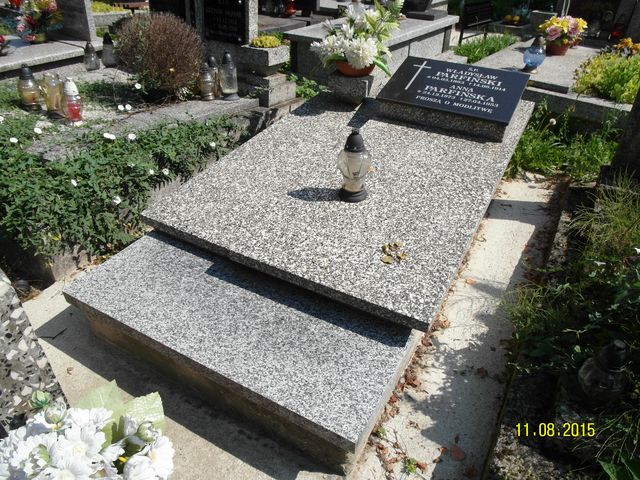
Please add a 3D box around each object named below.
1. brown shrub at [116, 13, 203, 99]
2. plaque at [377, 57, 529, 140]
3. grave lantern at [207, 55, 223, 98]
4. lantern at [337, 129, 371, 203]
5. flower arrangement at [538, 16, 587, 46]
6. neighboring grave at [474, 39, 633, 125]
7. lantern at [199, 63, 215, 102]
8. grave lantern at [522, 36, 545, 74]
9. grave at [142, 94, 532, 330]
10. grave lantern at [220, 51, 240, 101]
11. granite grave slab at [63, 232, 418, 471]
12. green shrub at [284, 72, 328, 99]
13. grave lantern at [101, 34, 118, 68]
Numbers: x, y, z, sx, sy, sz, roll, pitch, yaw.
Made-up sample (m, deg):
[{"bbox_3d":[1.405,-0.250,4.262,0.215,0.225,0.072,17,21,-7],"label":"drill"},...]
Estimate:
[{"bbox_3d":[-1.040,-1.241,2.890,0.560,0.460,0.540,18,37,24],"label":"brown shrub"},{"bbox_3d":[0.667,-0.728,2.249,0.635,0.218,0.426,18,40,23],"label":"plaque"},{"bbox_3d":[-0.652,-1.020,2.748,0.095,0.260,0.095,18,37,24],"label":"grave lantern"},{"bbox_3d":[0.137,-0.287,1.676,0.134,0.265,0.134,1,33,-1],"label":"lantern"},{"bbox_3d":[2.004,-1.751,3.647,0.390,0.210,0.360,18,37,24],"label":"flower arrangement"},{"bbox_3d":[1.912,-1.241,3.402,1.142,0.220,1.472,28,45,32],"label":"neighboring grave"},{"bbox_3d":[-0.734,-1.025,2.869,0.099,0.219,0.099,0,37,0],"label":"lantern"},{"bbox_3d":[1.498,-1.296,3.094,0.150,0.240,0.150,18,37,24],"label":"grave lantern"},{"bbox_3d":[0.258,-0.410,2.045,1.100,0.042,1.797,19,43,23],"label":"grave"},{"bbox_3d":[-0.577,-1.055,2.846,0.116,0.294,0.116,0,37,0],"label":"grave lantern"},{"bbox_3d":[-0.259,0.259,1.418,1.034,0.160,0.440,19,43,23],"label":"granite grave slab"},{"bbox_3d":[-0.093,-1.056,3.072,0.300,0.200,0.280,19,41,23],"label":"green shrub"},{"bbox_3d":[-1.598,-1.435,3.360,0.127,0.232,0.127,19,41,23],"label":"grave lantern"}]

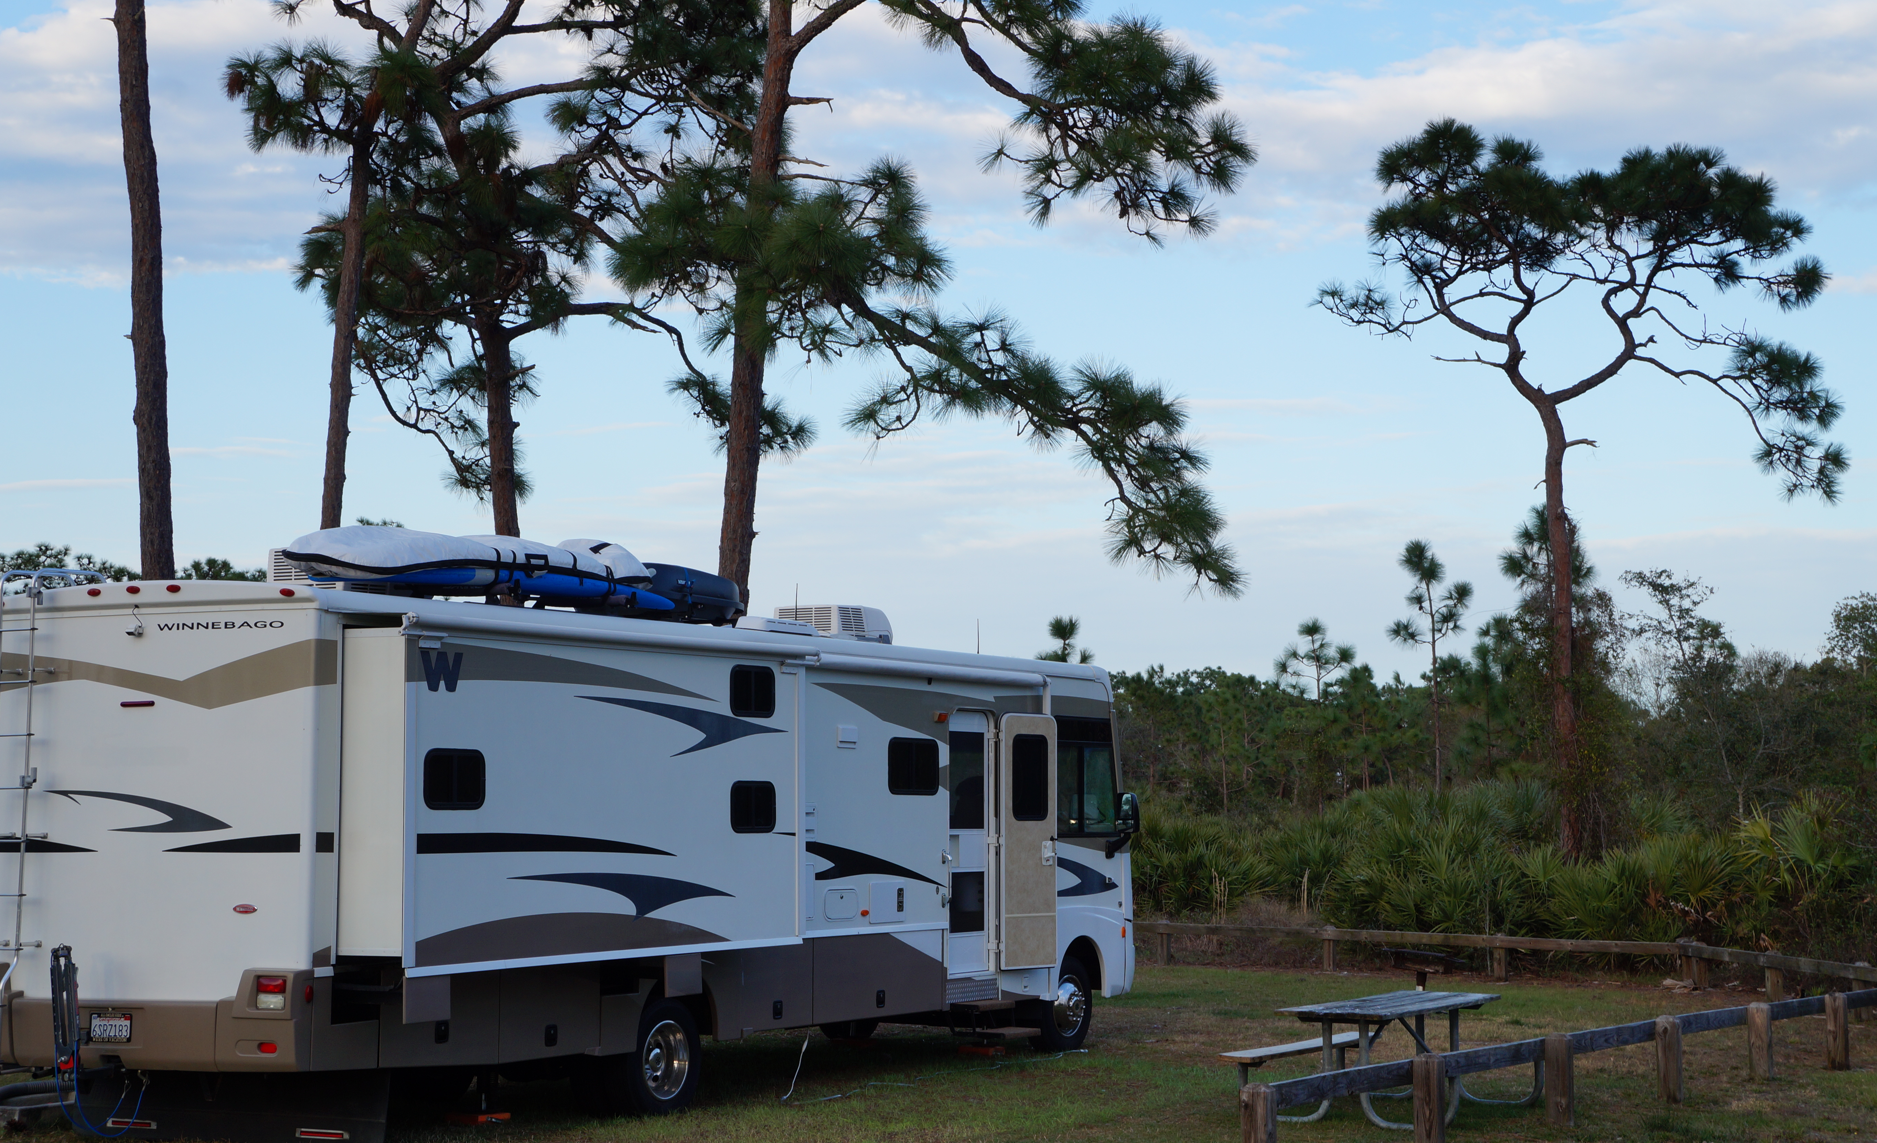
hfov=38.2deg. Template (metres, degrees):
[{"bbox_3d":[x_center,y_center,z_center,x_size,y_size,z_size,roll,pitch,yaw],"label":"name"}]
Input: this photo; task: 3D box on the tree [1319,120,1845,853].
[{"bbox_3d":[9.540,-0.620,40.200,7.750,12.400,6.500,0,-5,0],"label":"tree"}]

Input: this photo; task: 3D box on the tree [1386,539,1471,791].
[{"bbox_3d":[8.470,2.710,46.950,1.500,6.600,1.400,0,-5,0],"label":"tree"}]

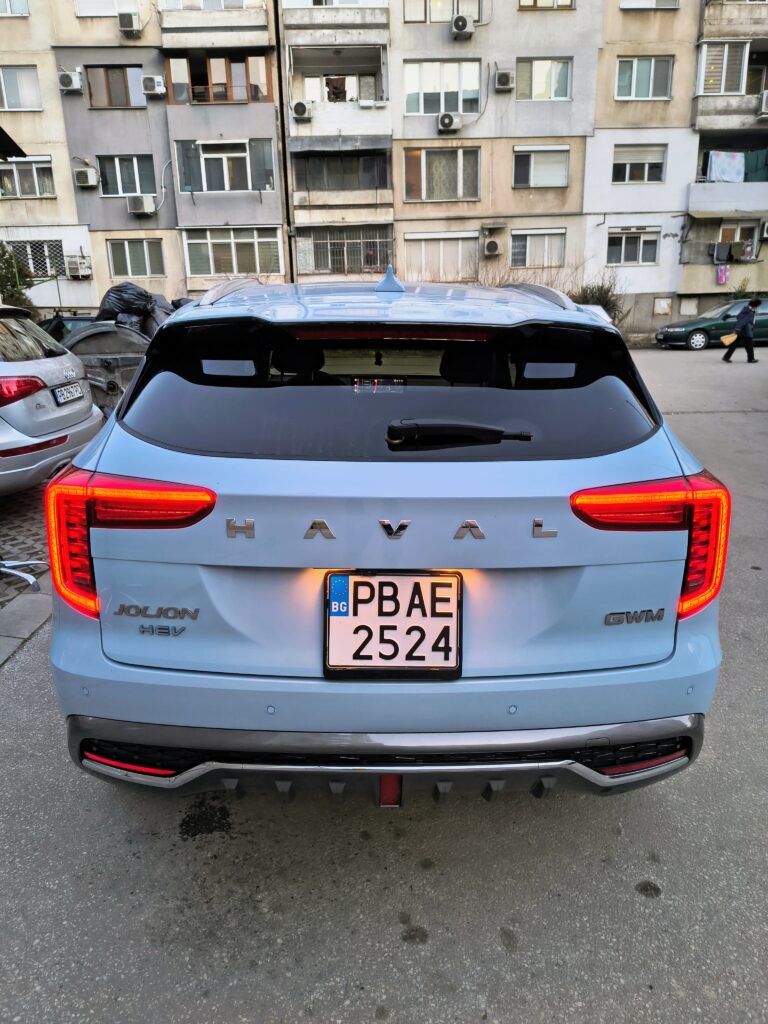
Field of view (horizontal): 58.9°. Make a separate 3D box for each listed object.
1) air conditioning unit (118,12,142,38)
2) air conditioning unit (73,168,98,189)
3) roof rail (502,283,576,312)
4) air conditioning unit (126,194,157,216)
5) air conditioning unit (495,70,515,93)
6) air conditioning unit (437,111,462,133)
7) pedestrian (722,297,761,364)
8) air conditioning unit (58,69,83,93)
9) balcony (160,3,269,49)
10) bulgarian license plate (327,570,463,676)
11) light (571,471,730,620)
[{"bbox_3d":[-8.428,-16.247,22.622,0.720,0.529,0.300,-2,17,-3],"label":"air conditioning unit"},{"bbox_3d":[-10.401,-11.697,23.844,0.760,0.542,0.300,-2,17,-3],"label":"air conditioning unit"},{"bbox_3d":[0.569,-0.836,2.631,0.100,0.120,1.450,-1,16,2],"label":"roof rail"},{"bbox_3d":[-8.726,-11.028,24.482,0.820,0.560,0.300,-2,16,-1],"label":"air conditioning unit"},{"bbox_3d":[4.202,-15.012,23.726,0.700,0.560,0.280,-2,16,-1],"label":"air conditioning unit"},{"bbox_3d":[2.323,-13.751,24.000,0.803,0.539,0.300,-2,17,-3],"label":"air conditioning unit"},{"bbox_3d":[9.284,-4.694,17.695,0.800,1.600,0.500,-2,16,-2],"label":"pedestrian"},{"bbox_3d":[-10.591,-14.521,23.001,0.730,0.524,0.300,-2,17,-3],"label":"air conditioning unit"},{"bbox_3d":[-5.741,-16.443,23.044,3.600,1.350,1.100,-2,16,-1],"label":"balcony"},{"bbox_3d":[0.020,0.243,1.460,0.293,0.222,0.025,0,3,-1],"label":"bulgarian license plate"},{"bbox_3d":[0.608,0.064,1.565,0.420,0.320,0.250,0,16,-1],"label":"light"}]

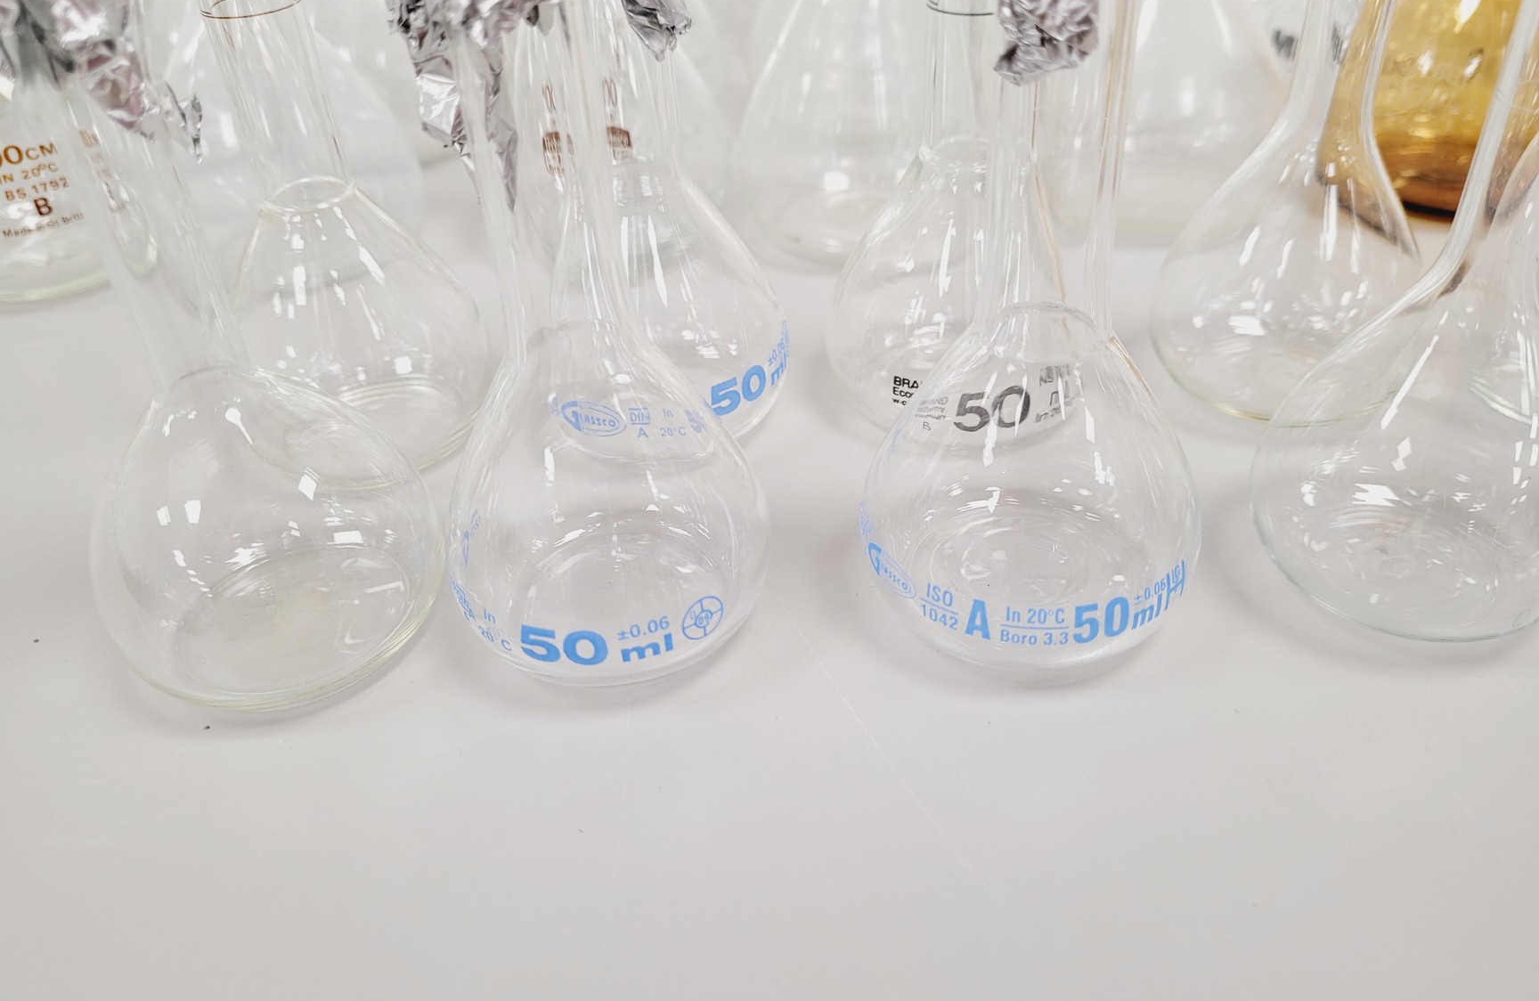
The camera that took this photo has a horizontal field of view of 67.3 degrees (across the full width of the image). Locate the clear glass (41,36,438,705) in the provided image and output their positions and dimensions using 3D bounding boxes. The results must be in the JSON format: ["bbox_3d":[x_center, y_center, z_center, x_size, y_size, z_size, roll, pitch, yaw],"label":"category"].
[{"bbox_3d":[-0.078,-0.034,0.144,0.050,0.133,0.050,-5,37,0],"label":"clear glass"}]

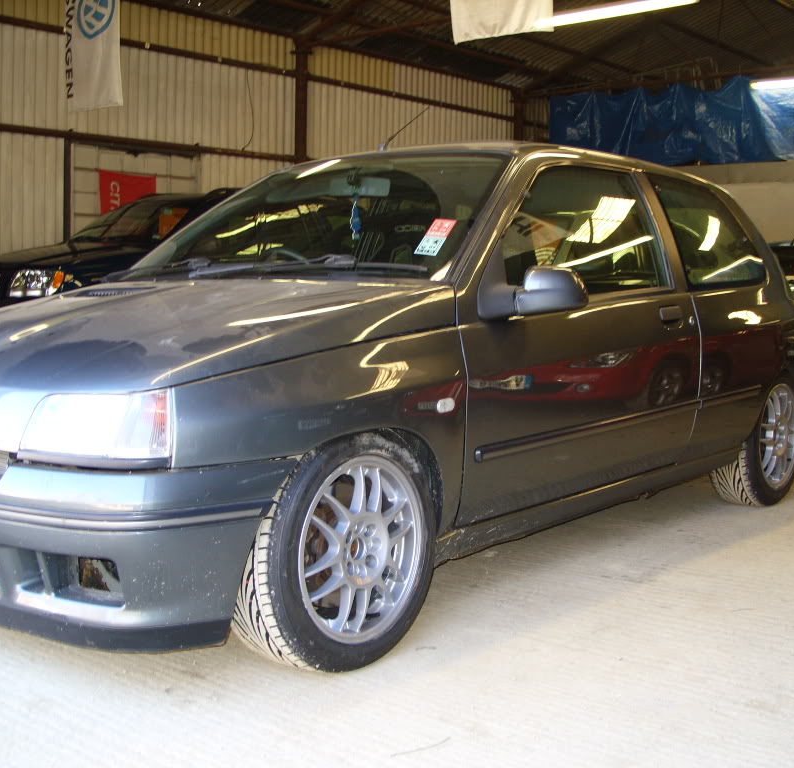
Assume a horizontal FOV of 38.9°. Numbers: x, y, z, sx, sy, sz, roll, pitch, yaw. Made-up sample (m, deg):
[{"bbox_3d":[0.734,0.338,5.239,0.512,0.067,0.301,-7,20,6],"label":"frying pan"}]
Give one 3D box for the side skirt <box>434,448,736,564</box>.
[{"bbox_3d":[0.627,0.336,3.368,0.090,0.100,1.750,6,7,40],"label":"side skirt"}]

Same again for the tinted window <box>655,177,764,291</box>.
[{"bbox_3d":[1.106,-0.514,3.884,0.060,0.390,0.730,-22,-10,39],"label":"tinted window"}]

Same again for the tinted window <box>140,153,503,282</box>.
[{"bbox_3d":[-0.231,-0.522,3.373,1.280,0.110,0.680,6,41,40],"label":"tinted window"}]

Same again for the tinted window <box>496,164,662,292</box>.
[{"bbox_3d":[0.484,-0.449,3.149,0.050,0.390,0.980,-22,-10,39],"label":"tinted window"}]

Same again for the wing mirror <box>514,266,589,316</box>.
[{"bbox_3d":[0.378,-0.225,2.738,0.175,0.120,0.105,6,7,40],"label":"wing mirror"}]

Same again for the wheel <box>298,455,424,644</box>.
[{"bbox_3d":[-0.138,0.357,2.520,0.170,0.418,0.418,6,7,41],"label":"wheel"}]

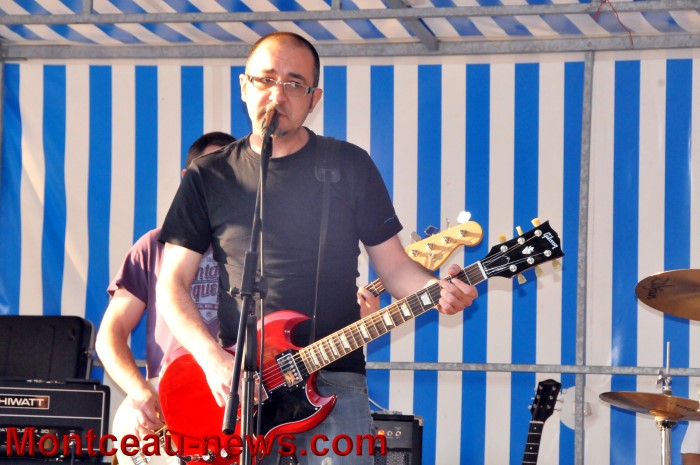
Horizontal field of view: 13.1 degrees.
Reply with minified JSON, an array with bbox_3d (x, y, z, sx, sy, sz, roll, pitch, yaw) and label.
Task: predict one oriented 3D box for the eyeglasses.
[{"bbox_3d":[-0.153,-0.330,6.800,0.150,0.040,0.145,10,1,1],"label":"eyeglasses"}]

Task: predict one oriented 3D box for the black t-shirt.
[{"bbox_3d":[-0.155,0.045,6.920,0.545,0.560,0.310,-1,-1,4],"label":"black t-shirt"}]

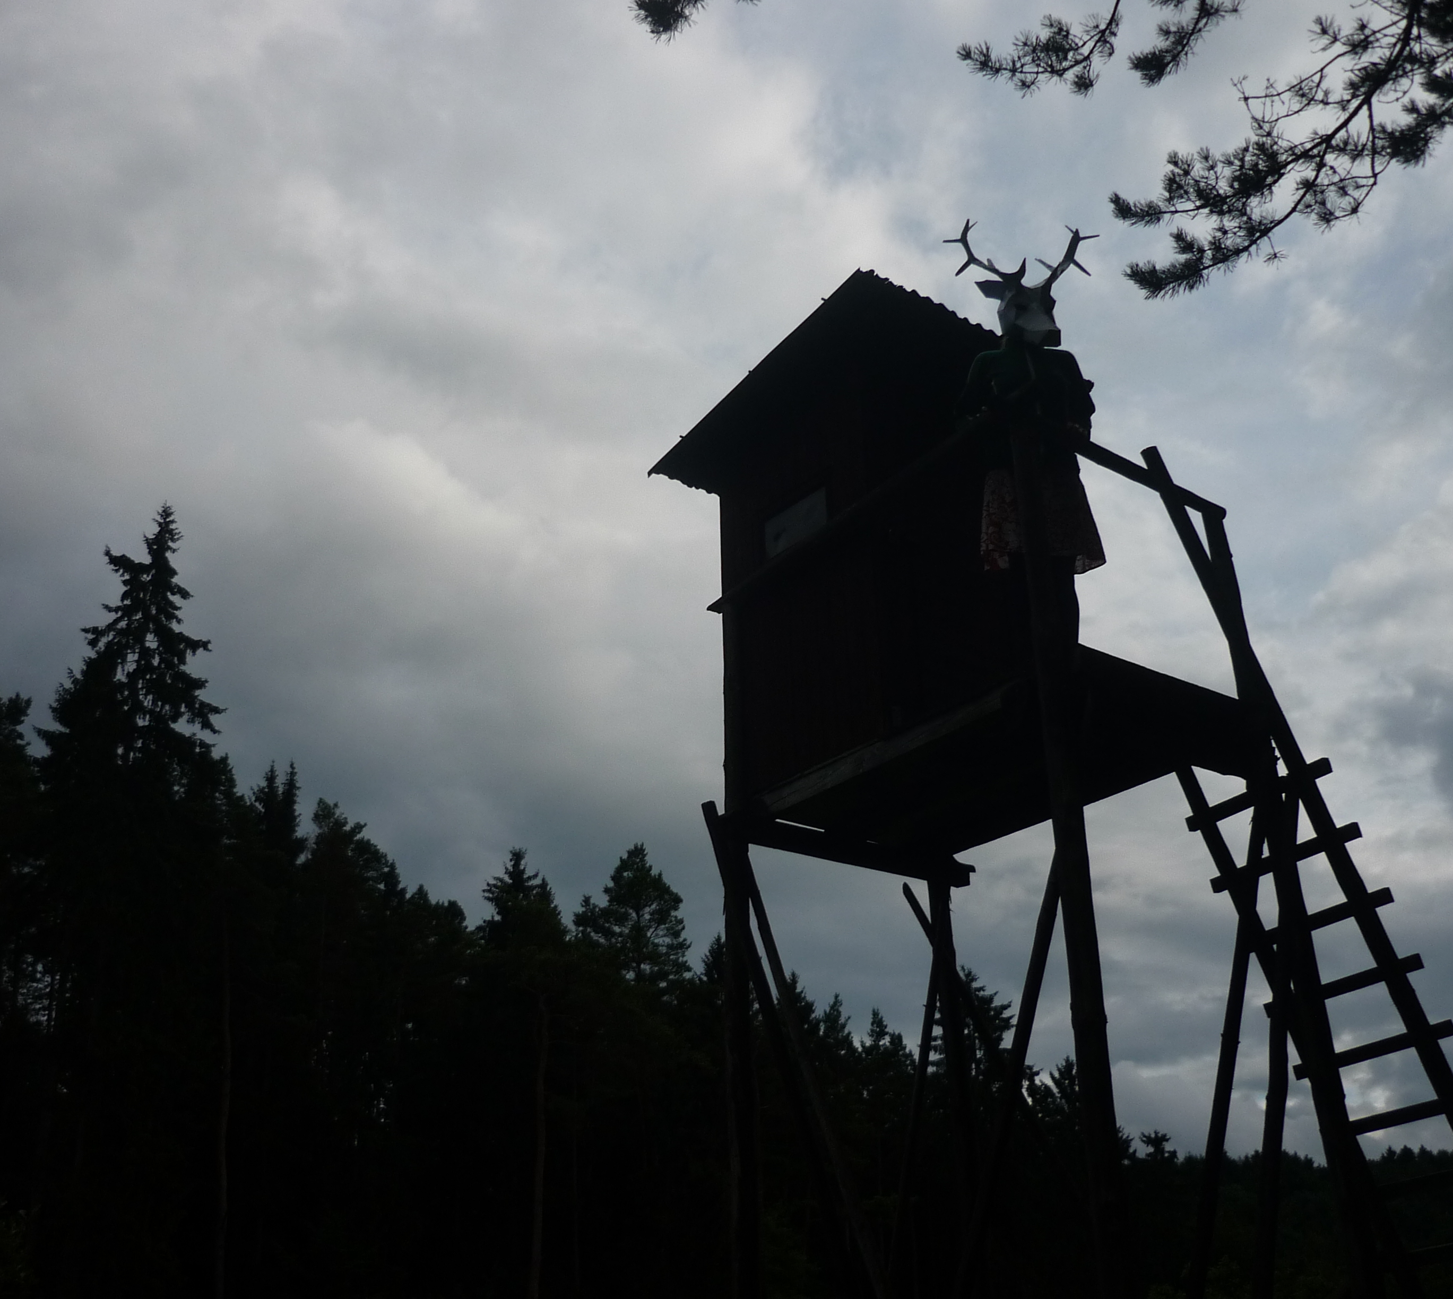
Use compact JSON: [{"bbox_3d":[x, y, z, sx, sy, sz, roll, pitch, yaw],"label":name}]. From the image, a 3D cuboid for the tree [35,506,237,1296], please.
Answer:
[{"bbox_3d":[-14.028,6.575,35.986,4.700,22.279,4.700,-1,-25,0],"label":"tree"}]

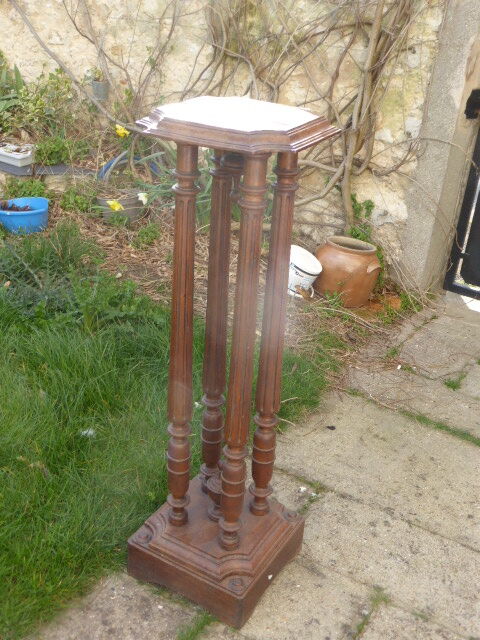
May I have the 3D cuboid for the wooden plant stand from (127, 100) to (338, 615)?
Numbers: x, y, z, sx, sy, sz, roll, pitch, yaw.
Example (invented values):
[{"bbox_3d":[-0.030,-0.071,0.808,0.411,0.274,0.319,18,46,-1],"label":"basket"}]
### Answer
[{"bbox_3d":[-0.027,0.108,1.810,0.343,1.136,0.343,17,28,25],"label":"wooden plant stand"}]

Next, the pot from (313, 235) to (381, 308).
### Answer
[{"bbox_3d":[0.487,-0.225,3.547,0.292,0.271,0.292,7,26,7],"label":"pot"}]

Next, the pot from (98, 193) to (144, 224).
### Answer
[{"bbox_3d":[-0.648,-0.618,4.268,0.262,0.147,0.262,0,26,-9],"label":"pot"}]

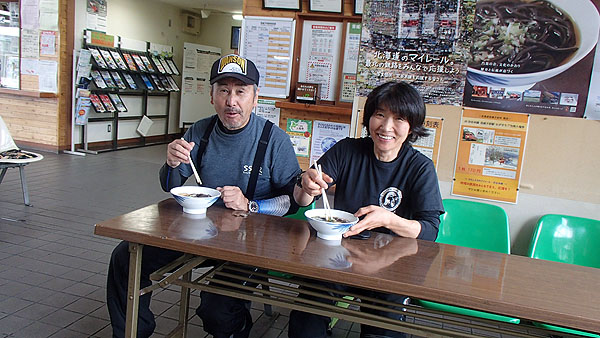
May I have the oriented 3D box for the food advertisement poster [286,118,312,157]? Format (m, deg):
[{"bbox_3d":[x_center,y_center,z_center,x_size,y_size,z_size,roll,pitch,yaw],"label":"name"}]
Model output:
[{"bbox_3d":[-0.009,-0.181,2.616,0.148,0.210,0.010,8,9,14],"label":"food advertisement poster"}]

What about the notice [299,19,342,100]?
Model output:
[{"bbox_3d":[0.111,-0.613,2.542,0.221,0.435,0.012,8,9,14],"label":"notice"}]

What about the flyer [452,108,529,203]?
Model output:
[{"bbox_3d":[0.898,-0.058,2.107,0.297,0.420,0.012,8,9,14],"label":"flyer"}]

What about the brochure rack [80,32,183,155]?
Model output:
[{"bbox_3d":[-2.943,-1.320,7.948,0.440,1.840,2.420,7,9,10],"label":"brochure rack"}]

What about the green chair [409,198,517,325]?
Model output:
[{"bbox_3d":[0.694,0.550,1.899,0.400,0.770,0.490,8,9,14],"label":"green chair"}]

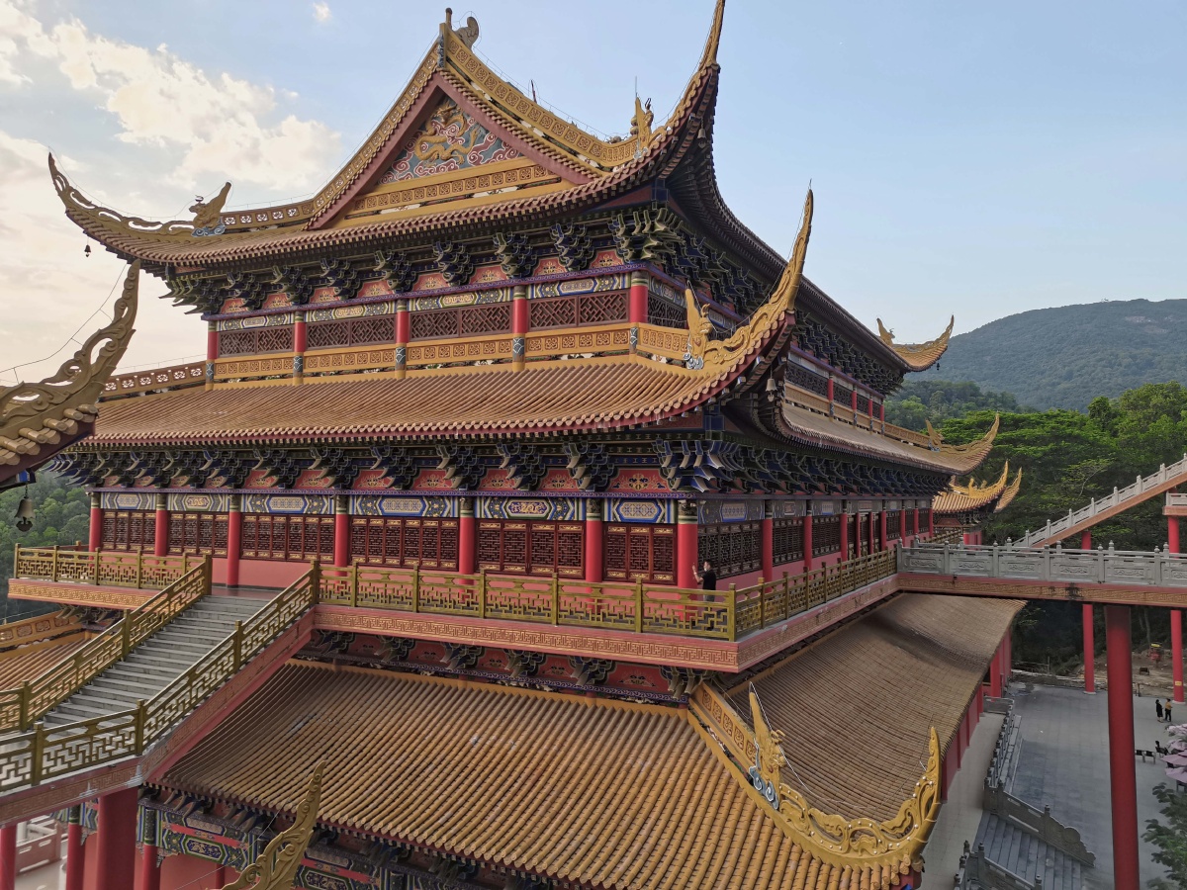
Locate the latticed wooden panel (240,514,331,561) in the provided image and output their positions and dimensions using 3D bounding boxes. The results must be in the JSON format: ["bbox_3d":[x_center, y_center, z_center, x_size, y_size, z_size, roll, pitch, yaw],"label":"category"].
[{"bbox_3d":[-10.282,3.100,29.718,4.274,1.566,0.120,-1,-4,28],"label":"latticed wooden panel"}]

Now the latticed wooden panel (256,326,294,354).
[{"bbox_3d":[-12.130,-3.976,34.014,2.205,1.039,0.098,-1,-4,28],"label":"latticed wooden panel"}]

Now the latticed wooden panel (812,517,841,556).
[{"bbox_3d":[9.585,3.648,36.228,0.120,1.573,5.428,-1,-4,28],"label":"latticed wooden panel"}]

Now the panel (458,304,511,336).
[{"bbox_3d":[-3.587,-4.134,29.622,2.085,0.965,0.120,-1,-4,28],"label":"panel"}]

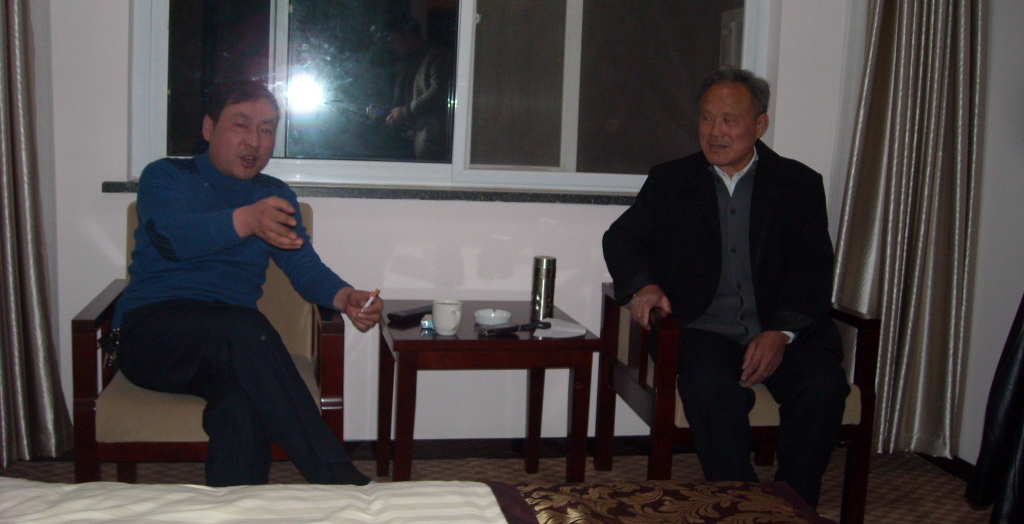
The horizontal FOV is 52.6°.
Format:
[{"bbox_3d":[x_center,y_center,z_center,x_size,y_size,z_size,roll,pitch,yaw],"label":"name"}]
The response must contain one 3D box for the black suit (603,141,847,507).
[{"bbox_3d":[0.614,0.175,2.798,0.660,1.030,0.660,2,8,-4],"label":"black suit"}]

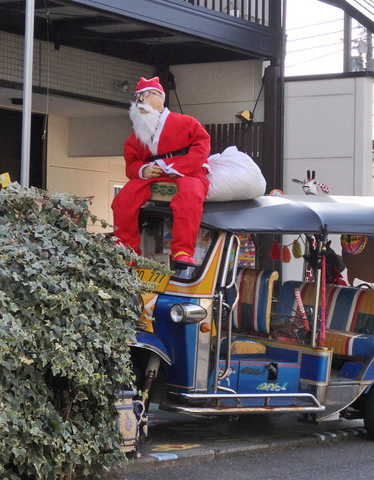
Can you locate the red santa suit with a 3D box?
[{"bbox_3d":[-0.183,-0.397,9.310,0.620,1.050,0.600,0,-1,38],"label":"red santa suit"}]

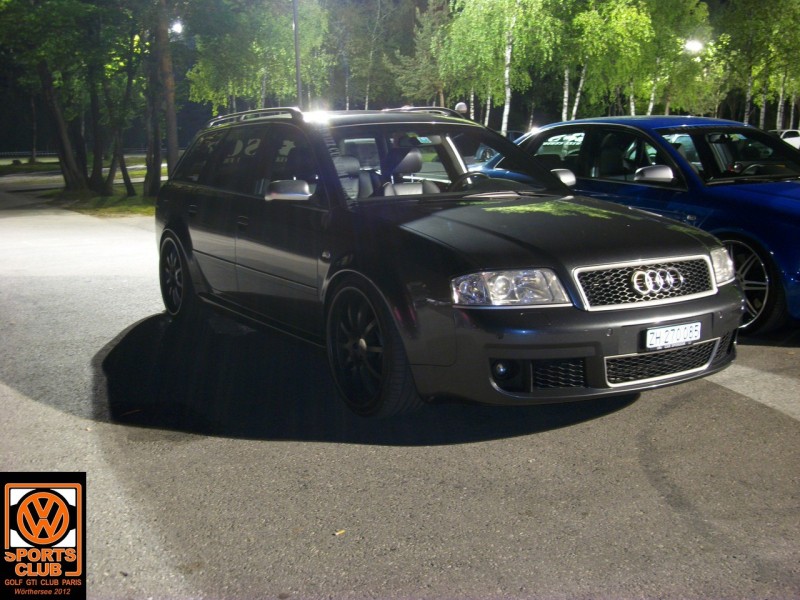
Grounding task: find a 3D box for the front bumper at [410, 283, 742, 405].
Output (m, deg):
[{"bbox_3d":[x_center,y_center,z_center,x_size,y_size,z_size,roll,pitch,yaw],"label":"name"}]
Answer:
[{"bbox_3d":[0.940,0.142,4.161,1.790,0.430,0.610,-6,11,-29],"label":"front bumper"}]

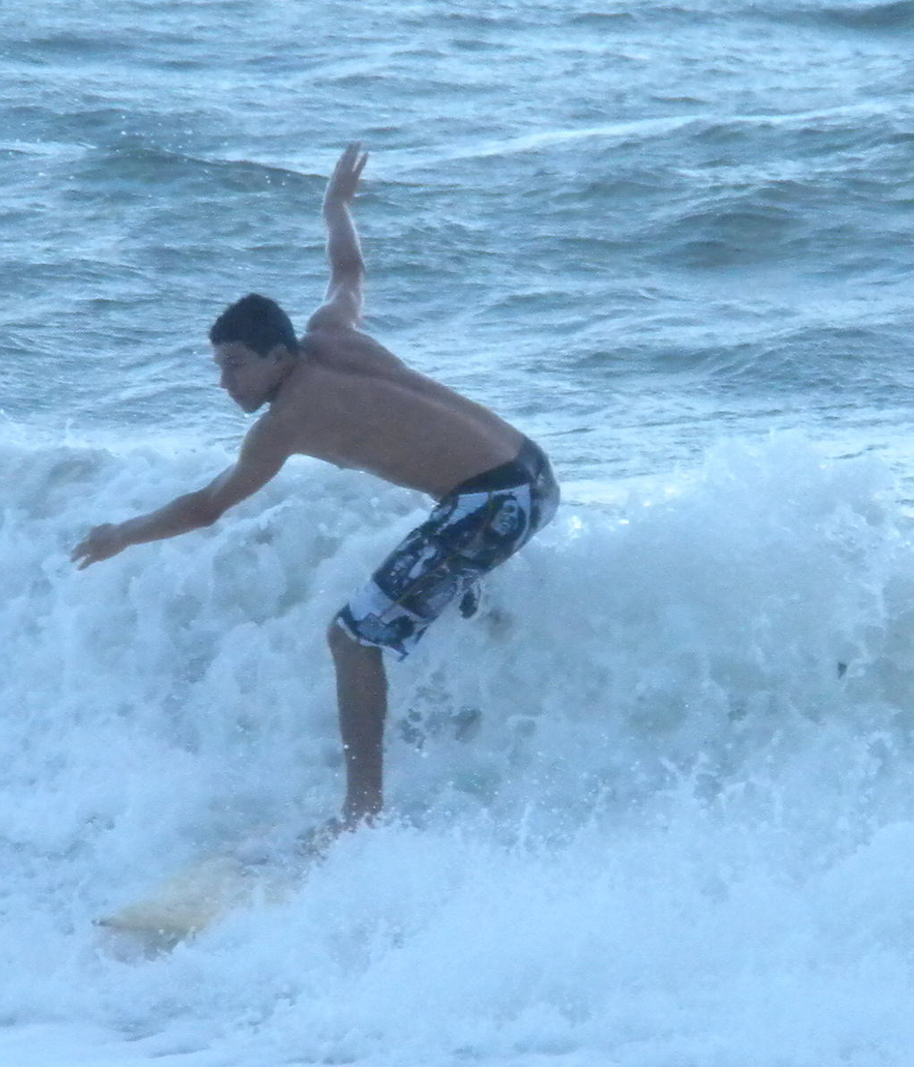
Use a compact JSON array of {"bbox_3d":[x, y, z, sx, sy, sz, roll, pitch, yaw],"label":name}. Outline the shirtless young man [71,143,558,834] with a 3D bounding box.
[{"bbox_3d":[-0.294,-0.065,22.200,0.950,1.380,1.080,2,7,16],"label":"shirtless young man"}]

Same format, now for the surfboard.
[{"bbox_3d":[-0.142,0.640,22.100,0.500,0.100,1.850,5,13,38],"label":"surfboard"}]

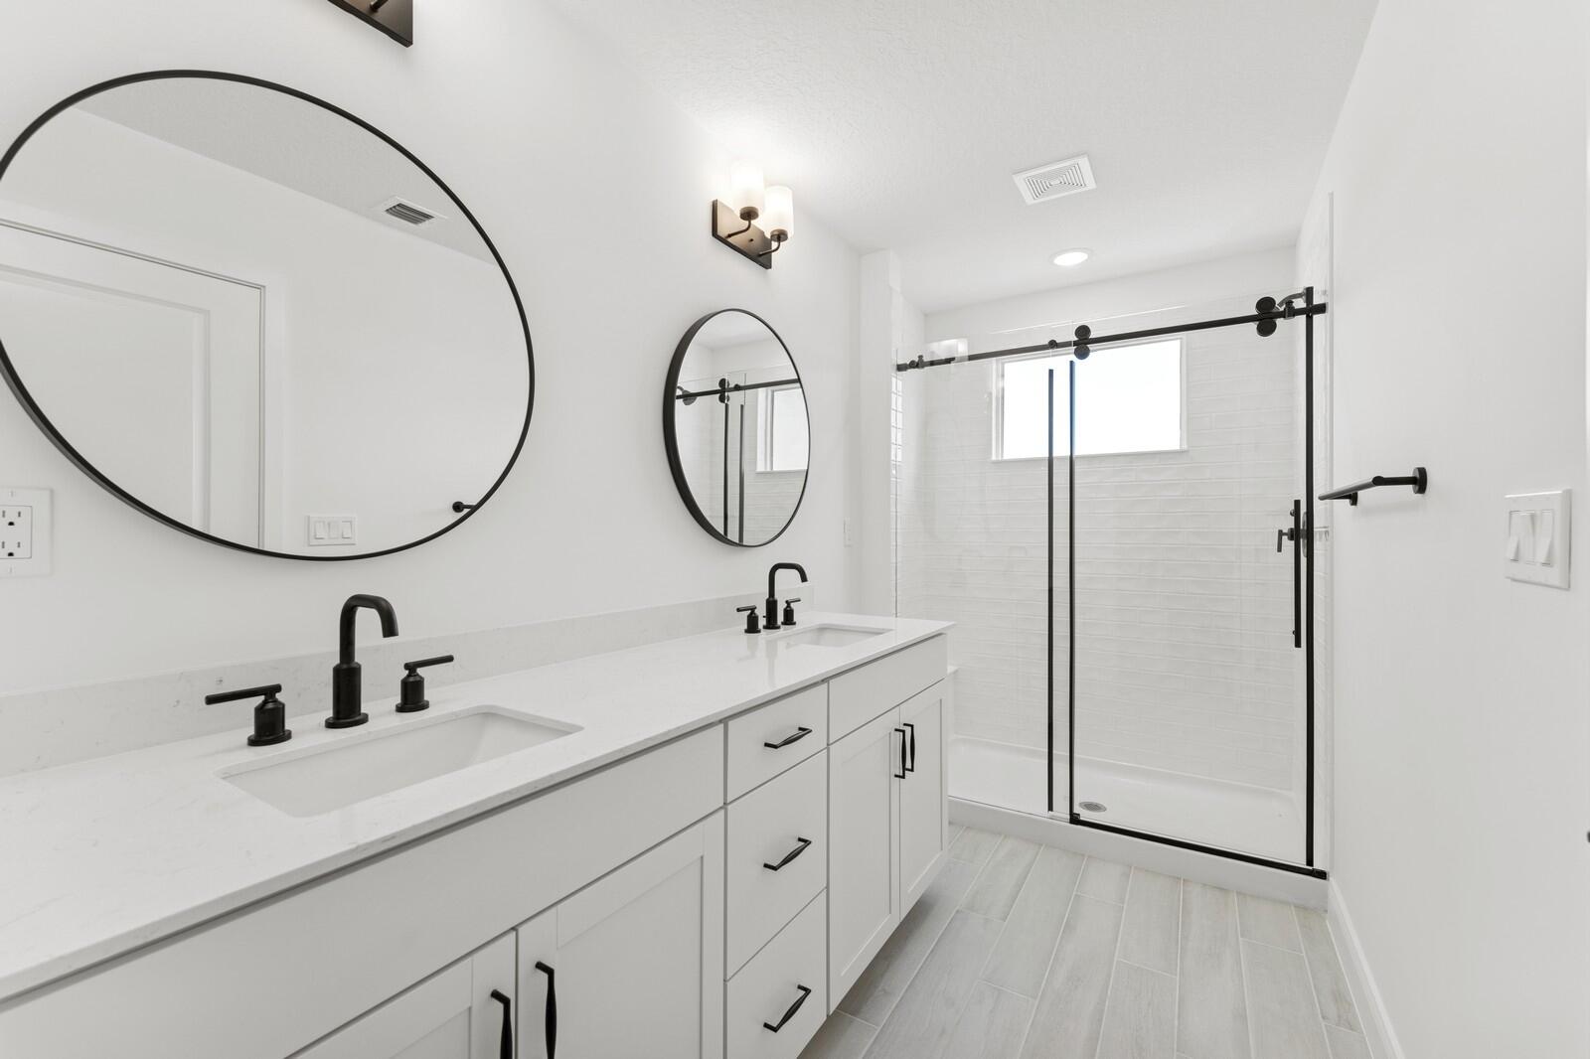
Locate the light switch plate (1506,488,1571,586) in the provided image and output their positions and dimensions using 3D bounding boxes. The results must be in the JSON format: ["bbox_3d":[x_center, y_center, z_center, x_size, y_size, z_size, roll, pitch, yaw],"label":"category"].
[{"bbox_3d":[0.928,0.011,0.776,0.008,0.114,0.168,0,0,33],"label":"light switch plate"}]

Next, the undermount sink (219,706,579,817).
[{"bbox_3d":[-0.548,0.404,0.905,0.295,0.165,0.410,0,0,33],"label":"undermount sink"}]

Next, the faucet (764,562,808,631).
[{"bbox_3d":[-0.030,0.217,2.018,0.166,0.213,0.057,0,0,33],"label":"faucet"}]

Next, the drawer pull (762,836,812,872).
[{"bbox_3d":[-0.012,0.656,1.250,0.032,0.013,0.133,0,-1,33],"label":"drawer pull"}]

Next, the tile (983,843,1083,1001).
[{"bbox_3d":[0.806,1.239,2.014,0.152,0.010,0.880,0,0,33],"label":"tile"}]

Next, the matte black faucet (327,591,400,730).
[{"bbox_3d":[-0.670,0.211,0.966,0.191,0.207,0.057,0,-1,33],"label":"matte black faucet"}]

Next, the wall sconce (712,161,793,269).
[{"bbox_3d":[-0.117,-1.042,2.049,0.151,0.229,0.306,0,-1,33],"label":"wall sconce"}]

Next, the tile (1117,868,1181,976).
[{"bbox_3d":[1.151,1.244,1.986,0.152,0.010,0.576,0,-1,33],"label":"tile"}]

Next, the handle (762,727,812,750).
[{"bbox_3d":[-0.009,0.428,1.268,0.033,0.013,0.136,0,0,33],"label":"handle"}]

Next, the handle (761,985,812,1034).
[{"bbox_3d":[-0.011,0.965,1.248,0.032,0.013,0.133,0,-1,33],"label":"handle"}]

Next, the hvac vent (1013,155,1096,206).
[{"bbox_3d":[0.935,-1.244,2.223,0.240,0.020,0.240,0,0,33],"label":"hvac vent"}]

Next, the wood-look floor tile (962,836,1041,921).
[{"bbox_3d":[0.755,1.246,2.226,0.152,0.010,0.576,0,-1,33],"label":"wood-look floor tile"}]

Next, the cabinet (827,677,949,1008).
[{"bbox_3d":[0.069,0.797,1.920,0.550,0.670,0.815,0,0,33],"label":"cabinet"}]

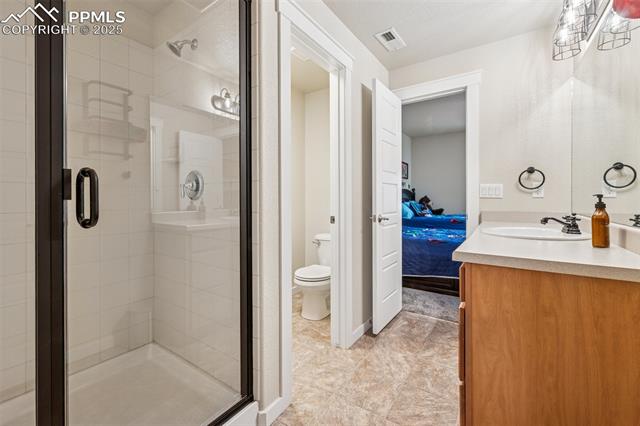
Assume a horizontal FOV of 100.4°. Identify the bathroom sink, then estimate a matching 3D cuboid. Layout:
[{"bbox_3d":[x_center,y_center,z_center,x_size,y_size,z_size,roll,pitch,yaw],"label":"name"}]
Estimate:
[{"bbox_3d":[1.198,0.184,1.511,0.450,0.160,0.500,1,2,35],"label":"bathroom sink"}]

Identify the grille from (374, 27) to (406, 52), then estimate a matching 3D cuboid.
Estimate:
[{"bbox_3d":[0.579,-1.408,2.192,0.152,0.020,0.300,0,1,35],"label":"grille"}]

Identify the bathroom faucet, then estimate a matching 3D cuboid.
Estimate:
[{"bbox_3d":[1.304,0.057,1.442,0.170,0.112,0.165,1,2,35],"label":"bathroom faucet"}]

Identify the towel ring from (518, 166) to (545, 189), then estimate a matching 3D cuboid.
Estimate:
[{"bbox_3d":[1.600,-0.262,2.013,0.157,0.172,0.065,1,2,35],"label":"towel ring"}]

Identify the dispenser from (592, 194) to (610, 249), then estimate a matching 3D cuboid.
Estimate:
[{"bbox_3d":[1.176,0.032,1.121,0.063,0.222,0.053,0,1,10],"label":"dispenser"}]

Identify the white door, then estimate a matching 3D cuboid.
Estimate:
[{"bbox_3d":[0.619,-0.065,2.384,0.042,2.030,0.620,1,2,35],"label":"white door"}]

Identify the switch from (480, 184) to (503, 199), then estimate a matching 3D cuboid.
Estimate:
[{"bbox_3d":[1.405,-0.177,2.183,0.162,0.116,0.012,1,2,35],"label":"switch"}]

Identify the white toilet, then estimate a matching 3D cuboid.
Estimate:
[{"bbox_3d":[0.053,0.586,2.643,0.430,0.725,0.710,1,2,35],"label":"white toilet"}]

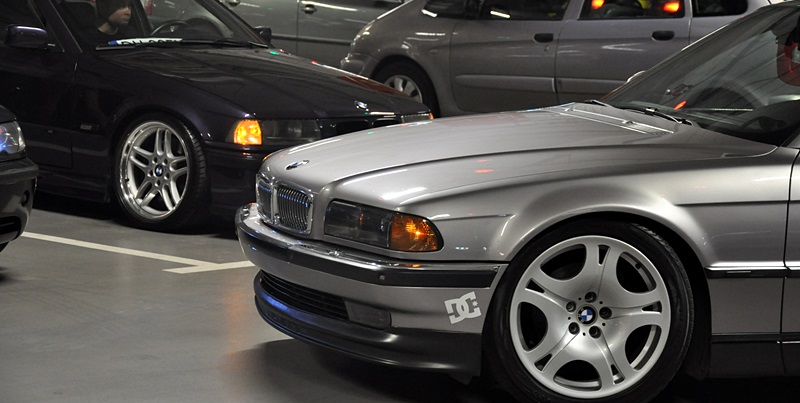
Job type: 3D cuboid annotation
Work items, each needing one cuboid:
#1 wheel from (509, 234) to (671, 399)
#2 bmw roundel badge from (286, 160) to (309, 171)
[{"bbox_3d":[0.585,0.355,7.454,0.520,0.520,0.230,2,4,-8],"label":"wheel"},{"bbox_3d":[-0.343,-0.122,7.836,0.082,0.012,0.082,-25,17,-20],"label":"bmw roundel badge"}]

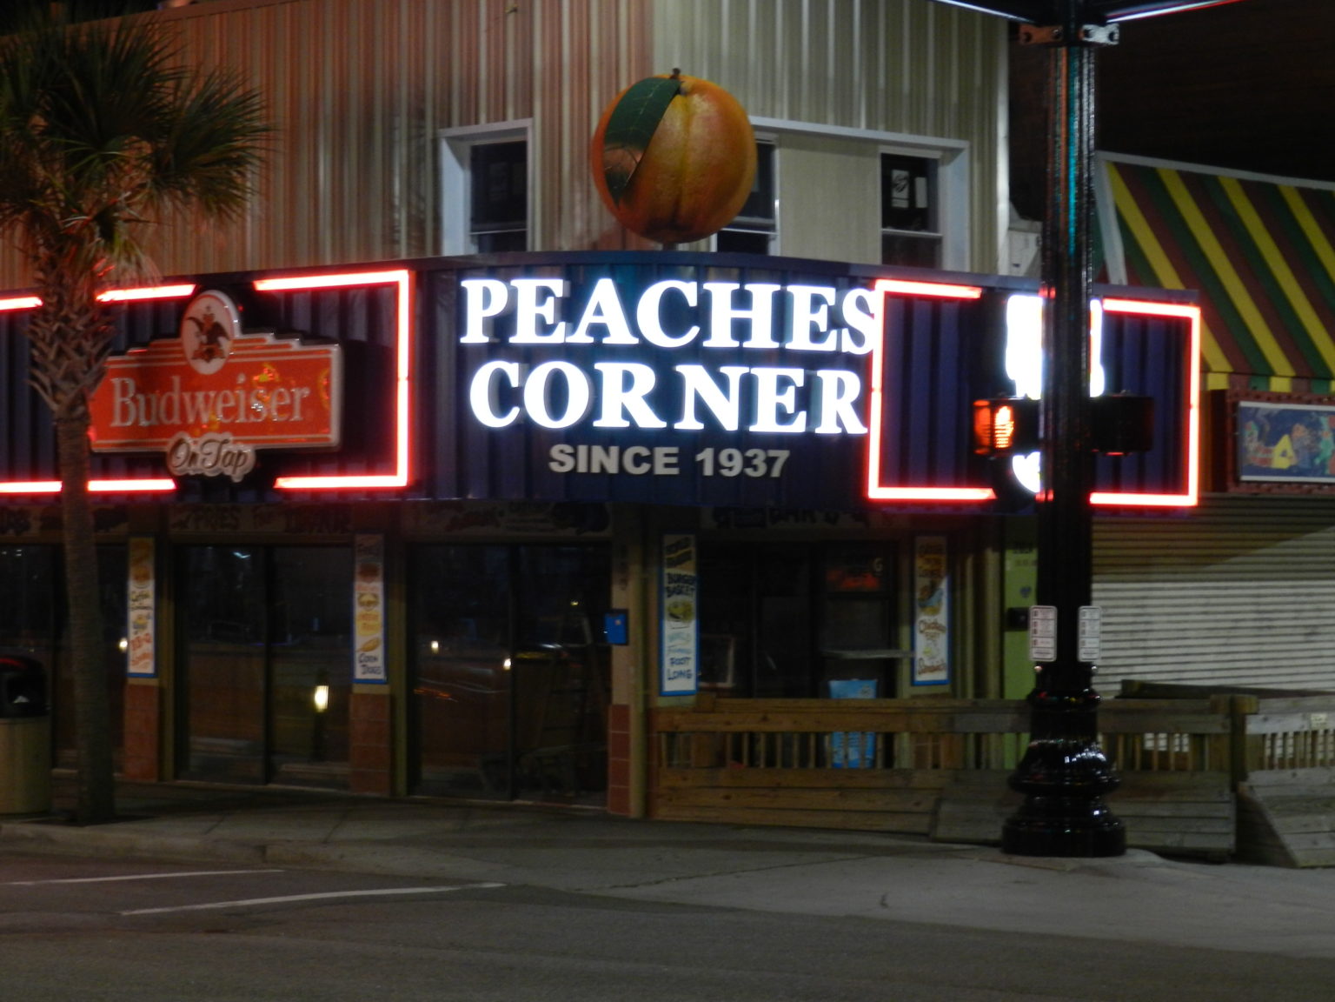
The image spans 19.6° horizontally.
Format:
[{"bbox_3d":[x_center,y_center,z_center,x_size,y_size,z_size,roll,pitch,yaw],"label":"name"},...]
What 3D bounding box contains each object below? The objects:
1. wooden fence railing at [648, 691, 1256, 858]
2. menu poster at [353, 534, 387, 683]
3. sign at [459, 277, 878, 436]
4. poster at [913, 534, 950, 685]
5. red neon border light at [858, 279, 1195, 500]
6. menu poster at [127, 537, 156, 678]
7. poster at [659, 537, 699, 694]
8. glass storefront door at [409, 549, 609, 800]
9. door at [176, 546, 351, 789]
[{"bbox_3d":[2.086,2.009,28.300,4.450,1.180,0.300,0,-1,-2],"label":"wooden fence railing"},{"bbox_3d":[-2.393,0.863,30.992,0.410,1.210,0.030,-1,-1,44],"label":"menu poster"},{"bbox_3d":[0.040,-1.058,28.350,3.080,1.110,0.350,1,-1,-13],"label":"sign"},{"bbox_3d":[2.141,0.890,31.352,0.030,1.210,0.410,-1,-1,44],"label":"poster"},{"bbox_3d":[3.052,-0.836,31.363,0.100,1.680,4.220,-1,-1,44],"label":"red neon border light"},{"bbox_3d":[-4.505,0.911,33.022,0.410,1.210,0.030,-1,-1,44],"label":"menu poster"},{"bbox_3d":[0.091,0.860,29.218,0.030,1.210,0.410,-1,-1,44],"label":"poster"},{"bbox_3d":[-1.251,1.344,30.034,2.250,2.000,0.080,-1,-1,44],"label":"glass storefront door"},{"bbox_3d":[-3.374,1.379,32.074,2.230,1.980,0.080,-1,-1,44],"label":"door"}]

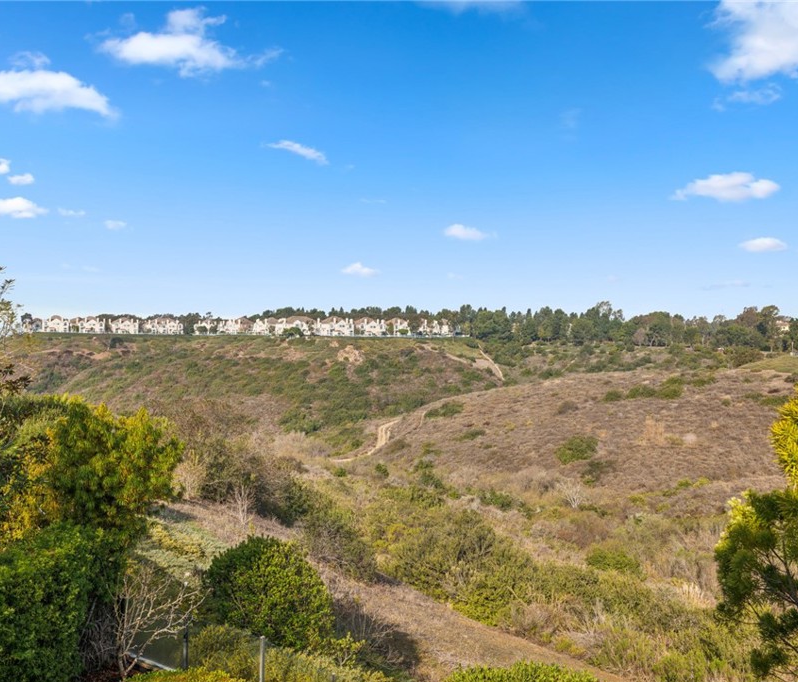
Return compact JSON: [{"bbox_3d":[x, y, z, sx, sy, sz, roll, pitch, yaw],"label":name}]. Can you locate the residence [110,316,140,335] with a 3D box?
[{"bbox_3d":[-151.981,-8.416,488.000,14.800,9.200,13.000,0,0,-23],"label":"residence"}]

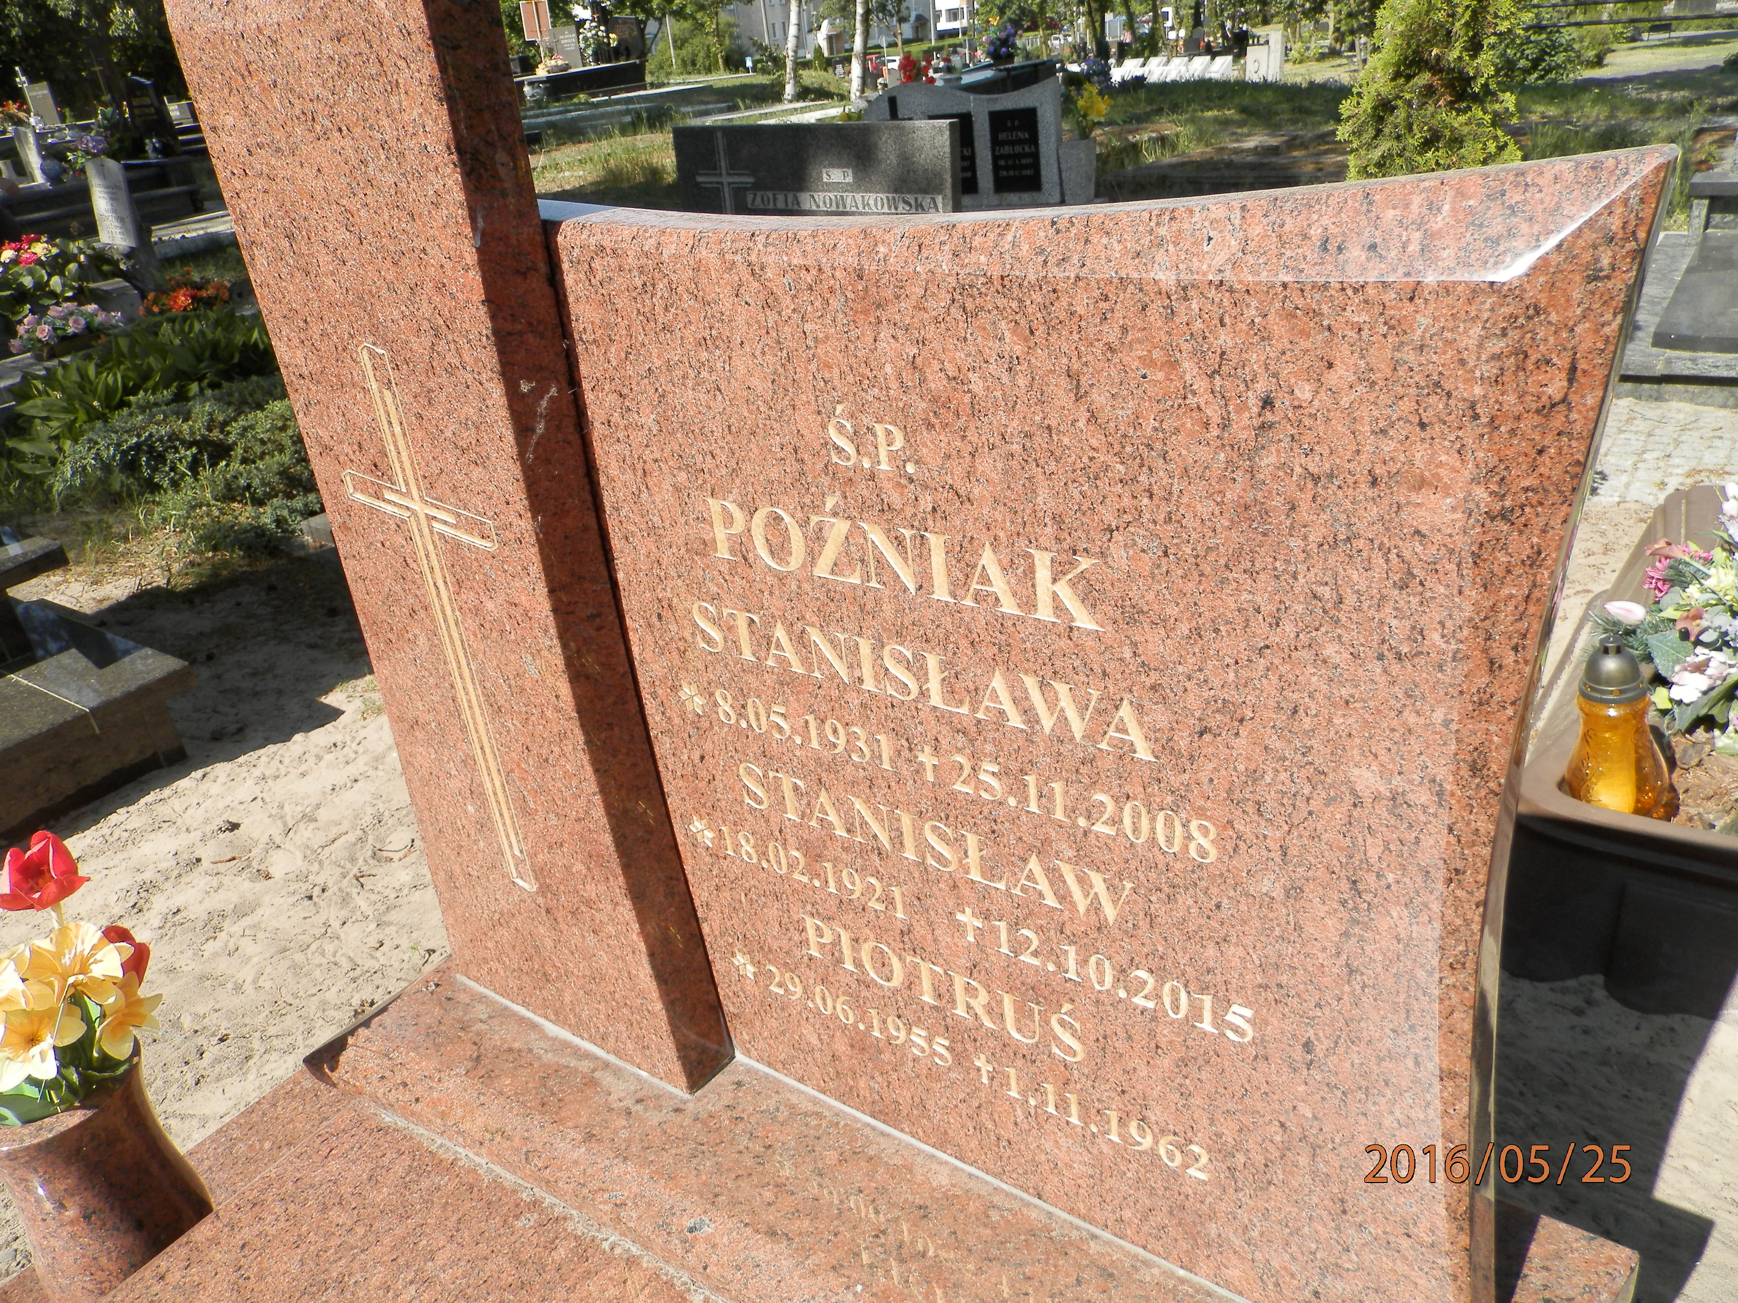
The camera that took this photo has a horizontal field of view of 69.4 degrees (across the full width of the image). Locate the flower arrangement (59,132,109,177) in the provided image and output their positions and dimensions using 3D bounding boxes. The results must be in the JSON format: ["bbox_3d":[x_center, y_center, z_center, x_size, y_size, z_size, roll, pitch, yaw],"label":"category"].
[{"bbox_3d":[-6.508,-4.118,10.400,0.320,0.310,0.270,-6,26,0],"label":"flower arrangement"}]

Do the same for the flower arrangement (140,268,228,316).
[{"bbox_3d":[-3.646,-1.921,6.700,0.380,0.240,0.280,-6,26,0],"label":"flower arrangement"}]

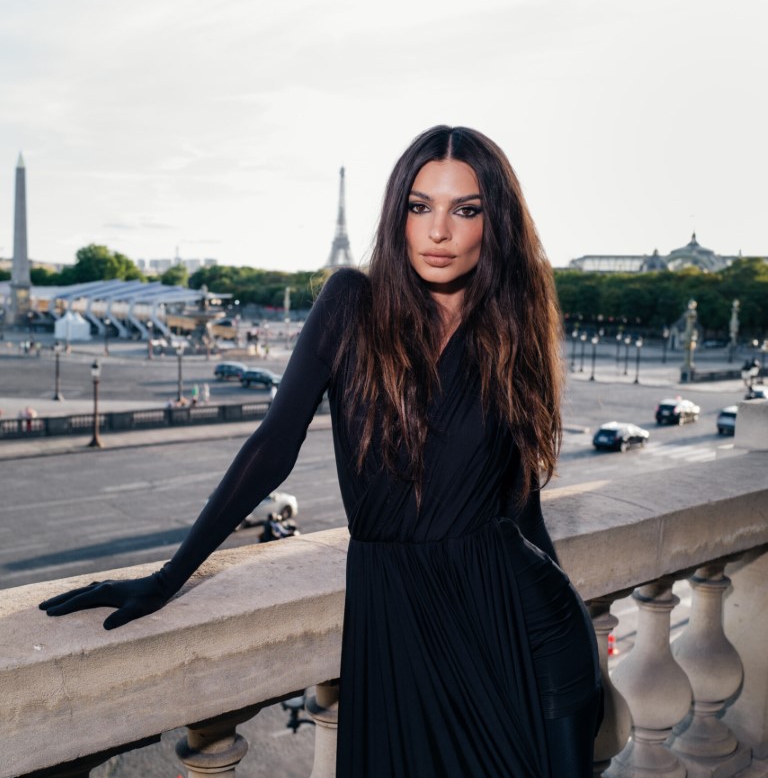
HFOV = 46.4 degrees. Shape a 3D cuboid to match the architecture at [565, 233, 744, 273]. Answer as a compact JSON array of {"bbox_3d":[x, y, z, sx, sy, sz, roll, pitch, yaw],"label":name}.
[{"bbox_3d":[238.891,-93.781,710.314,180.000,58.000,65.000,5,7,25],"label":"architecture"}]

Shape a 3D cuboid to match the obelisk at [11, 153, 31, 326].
[{"bbox_3d":[-68.475,-28.201,169.000,3.600,33.300,3.600,-4,9,-43],"label":"obelisk"}]

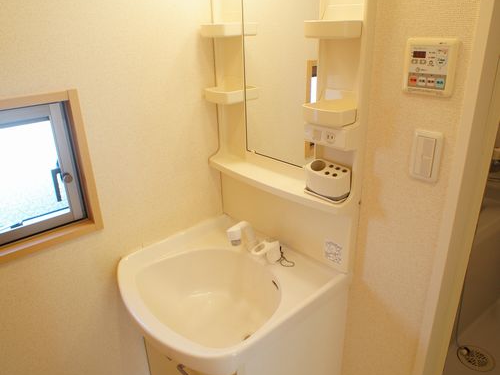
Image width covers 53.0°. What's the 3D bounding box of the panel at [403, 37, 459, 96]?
[{"bbox_3d":[0.389,-0.262,1.099,0.020,0.121,0.121,-23,32,-36],"label":"panel"}]

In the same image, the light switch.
[{"bbox_3d":[0.413,-0.070,1.180,0.011,0.127,0.069,-23,32,-36],"label":"light switch"}]

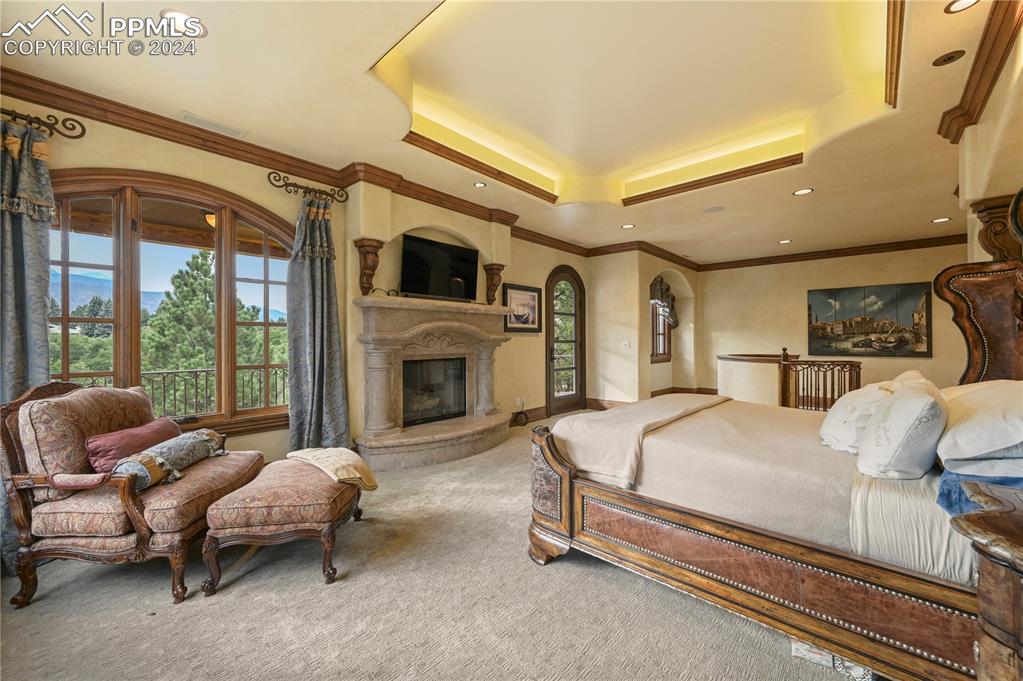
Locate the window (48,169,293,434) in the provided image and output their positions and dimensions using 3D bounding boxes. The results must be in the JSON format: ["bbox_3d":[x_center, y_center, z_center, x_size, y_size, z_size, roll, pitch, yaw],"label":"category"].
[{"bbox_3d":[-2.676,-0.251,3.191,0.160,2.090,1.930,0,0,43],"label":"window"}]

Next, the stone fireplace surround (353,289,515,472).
[{"bbox_3d":[-0.679,0.417,4.750,0.760,1.770,2.140,0,0,43],"label":"stone fireplace surround"}]

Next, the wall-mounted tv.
[{"bbox_3d":[-0.854,-0.879,4.958,0.060,0.665,1.140,0,0,43],"label":"wall-mounted tv"}]

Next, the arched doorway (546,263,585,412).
[{"bbox_3d":[0.971,-0.022,7.092,0.160,2.630,1.230,0,0,43],"label":"arched doorway"}]

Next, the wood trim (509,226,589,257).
[{"bbox_3d":[0.700,-1.637,6.674,0.120,0.150,2.220,0,0,43],"label":"wood trim"}]

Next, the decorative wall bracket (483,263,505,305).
[{"bbox_3d":[-0.253,-0.765,5.579,0.240,0.560,0.220,0,0,43],"label":"decorative wall bracket"}]

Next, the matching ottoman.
[{"bbox_3d":[-1.323,1.075,2.448,0.650,0.470,0.800,0,0,-11],"label":"matching ottoman"}]

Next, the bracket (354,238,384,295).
[{"bbox_3d":[-1.520,-0.762,4.239,0.240,0.560,0.230,0,0,43],"label":"bracket"}]

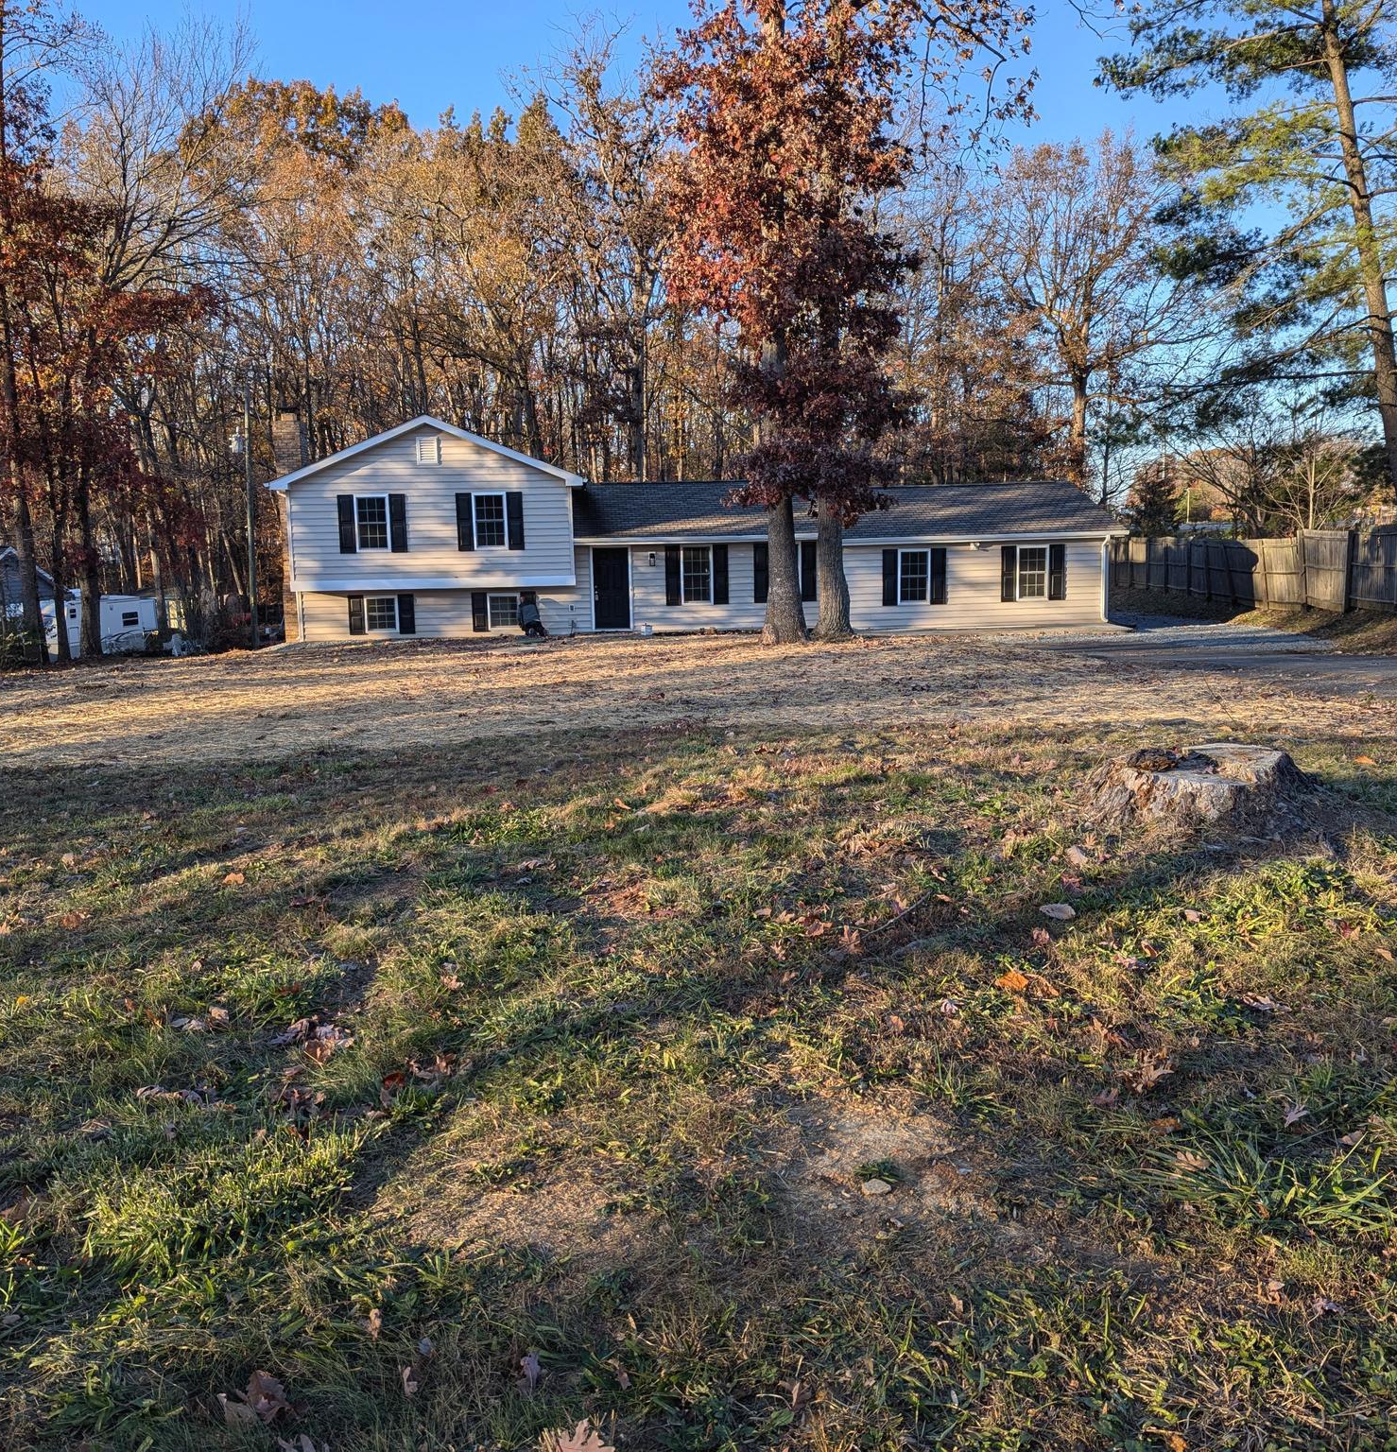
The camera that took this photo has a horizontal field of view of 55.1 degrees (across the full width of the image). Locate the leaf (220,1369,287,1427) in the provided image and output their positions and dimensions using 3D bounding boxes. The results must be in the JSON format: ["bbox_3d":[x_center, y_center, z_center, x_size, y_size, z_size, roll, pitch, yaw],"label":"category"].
[{"bbox_3d":[-0.835,1.274,2.524,0.125,0.050,0.100,-1,7,0],"label":"leaf"}]

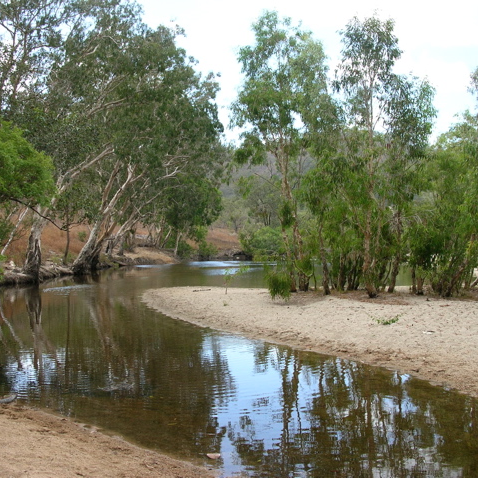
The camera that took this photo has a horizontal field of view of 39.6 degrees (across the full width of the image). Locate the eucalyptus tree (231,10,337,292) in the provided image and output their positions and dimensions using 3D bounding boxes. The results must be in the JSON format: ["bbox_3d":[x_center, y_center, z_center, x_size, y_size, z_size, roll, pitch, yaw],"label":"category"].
[{"bbox_3d":[1.369,-2.633,20.000,3.100,8.300,3.000,0,1,0],"label":"eucalyptus tree"}]

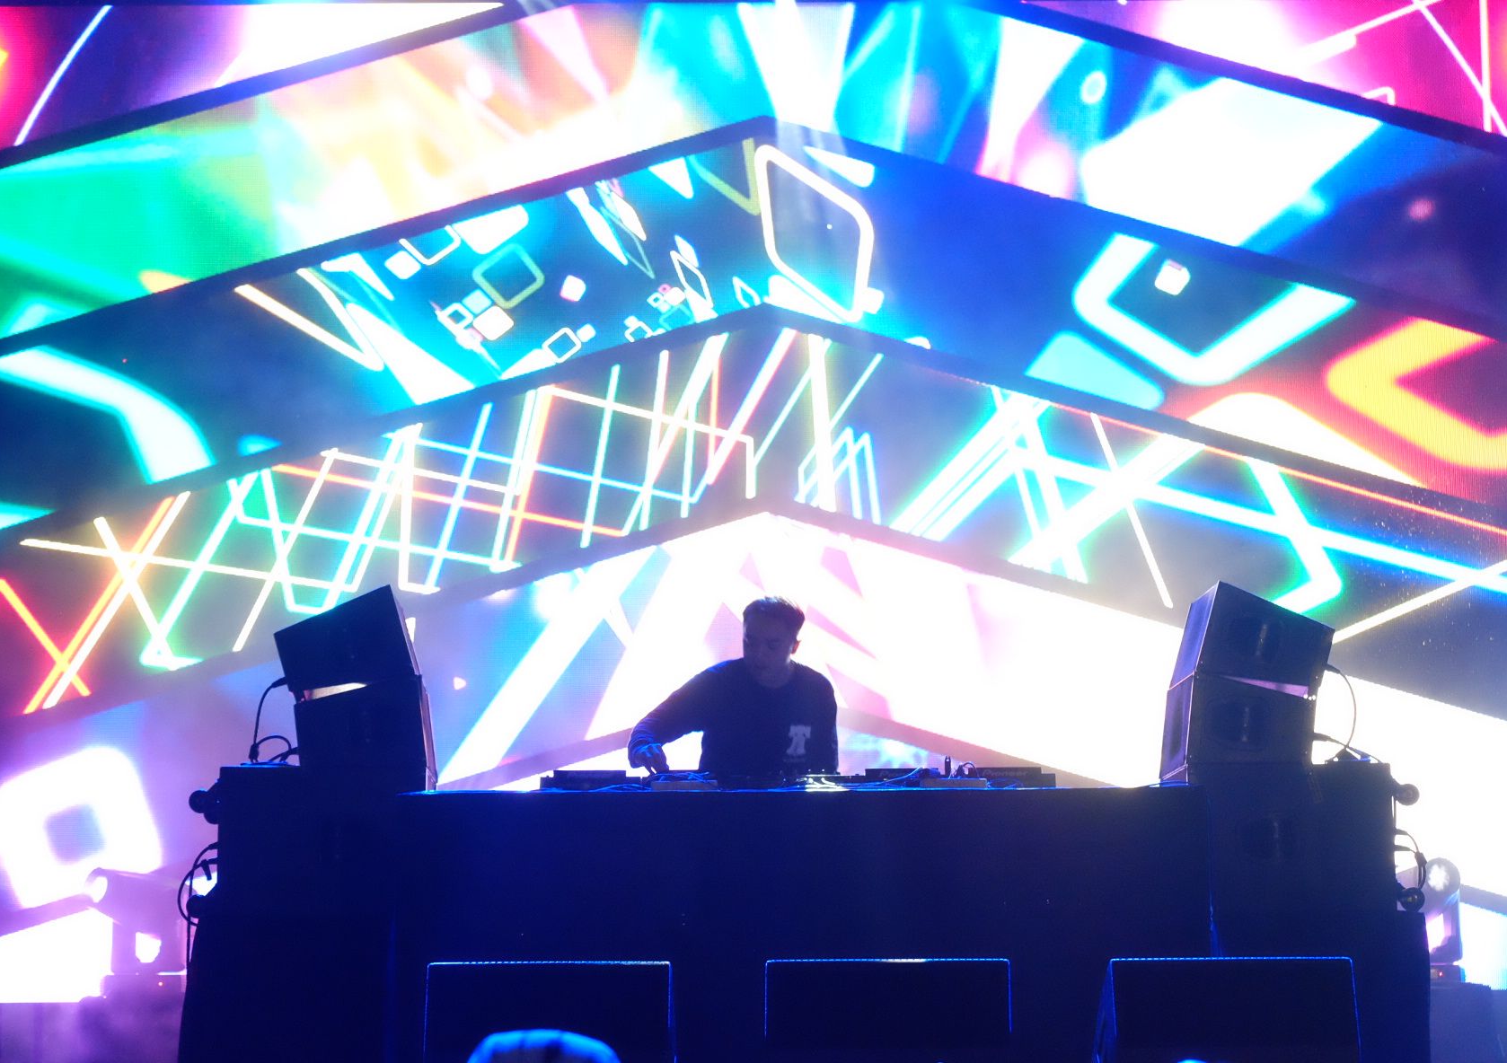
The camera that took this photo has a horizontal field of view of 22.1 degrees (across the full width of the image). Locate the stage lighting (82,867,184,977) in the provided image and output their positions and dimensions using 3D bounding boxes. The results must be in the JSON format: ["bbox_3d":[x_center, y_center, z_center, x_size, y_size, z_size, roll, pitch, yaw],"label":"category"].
[{"bbox_3d":[-2.440,1.563,15.200,0.400,0.490,0.360,8,-13,-41],"label":"stage lighting"}]

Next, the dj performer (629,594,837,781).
[{"bbox_3d":[-0.055,1.060,12.600,0.690,1.740,0.480,-2,-10,6],"label":"dj performer"}]

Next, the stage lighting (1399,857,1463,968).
[{"bbox_3d":[2.632,1.524,15.200,0.360,0.490,0.360,4,-11,-23],"label":"stage lighting"}]

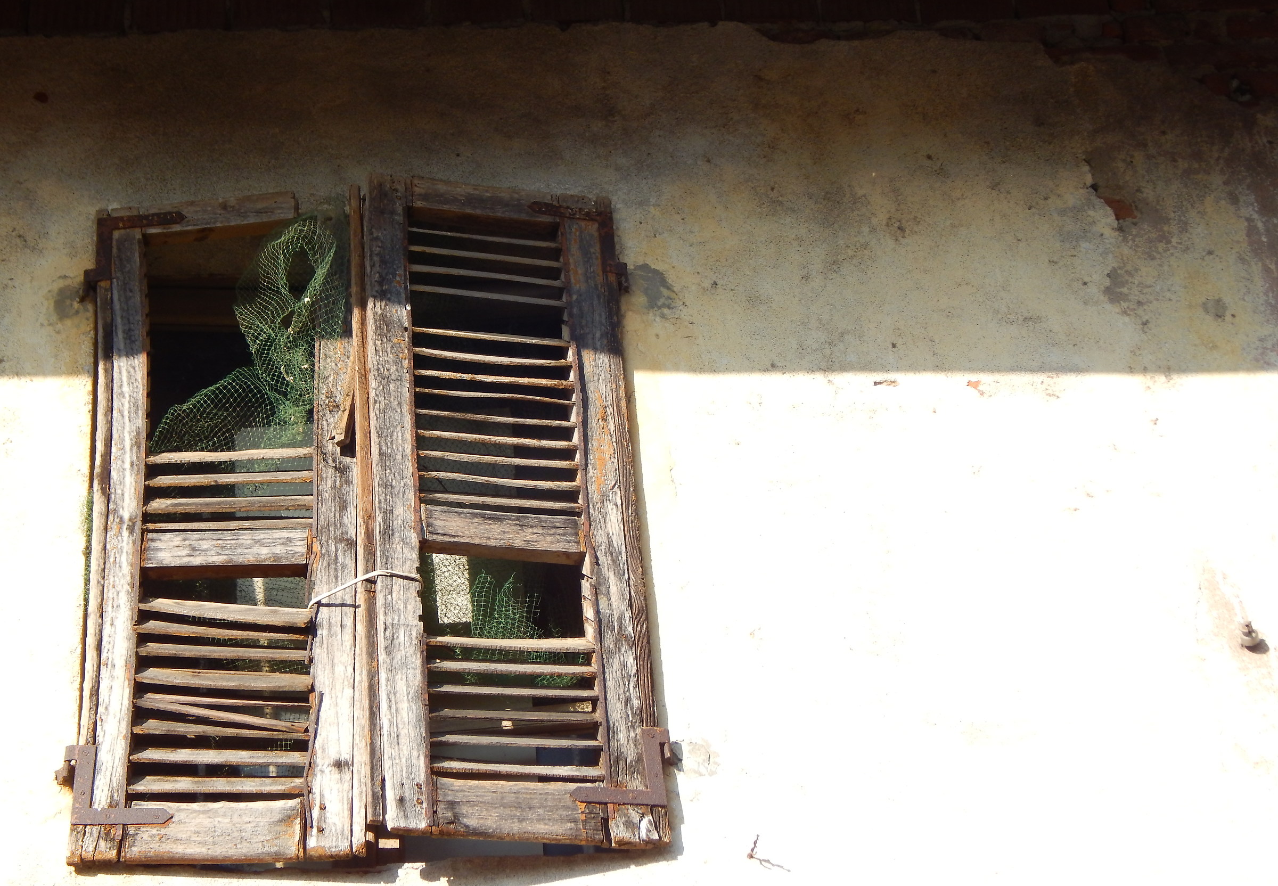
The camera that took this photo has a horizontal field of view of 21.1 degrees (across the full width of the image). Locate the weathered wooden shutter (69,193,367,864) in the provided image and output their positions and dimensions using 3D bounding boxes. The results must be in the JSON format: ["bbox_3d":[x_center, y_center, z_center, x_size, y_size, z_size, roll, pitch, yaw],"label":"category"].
[{"bbox_3d":[-0.690,0.116,5.700,0.454,1.415,0.050,-3,-41,-3],"label":"weathered wooden shutter"}]

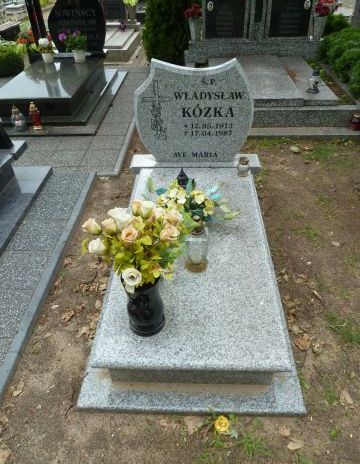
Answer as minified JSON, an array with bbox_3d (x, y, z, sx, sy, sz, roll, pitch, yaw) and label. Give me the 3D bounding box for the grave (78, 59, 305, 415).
[{"bbox_3d":[0.066,-0.190,1.762,0.920,0.900,1.770,0,41,3],"label":"grave"}]

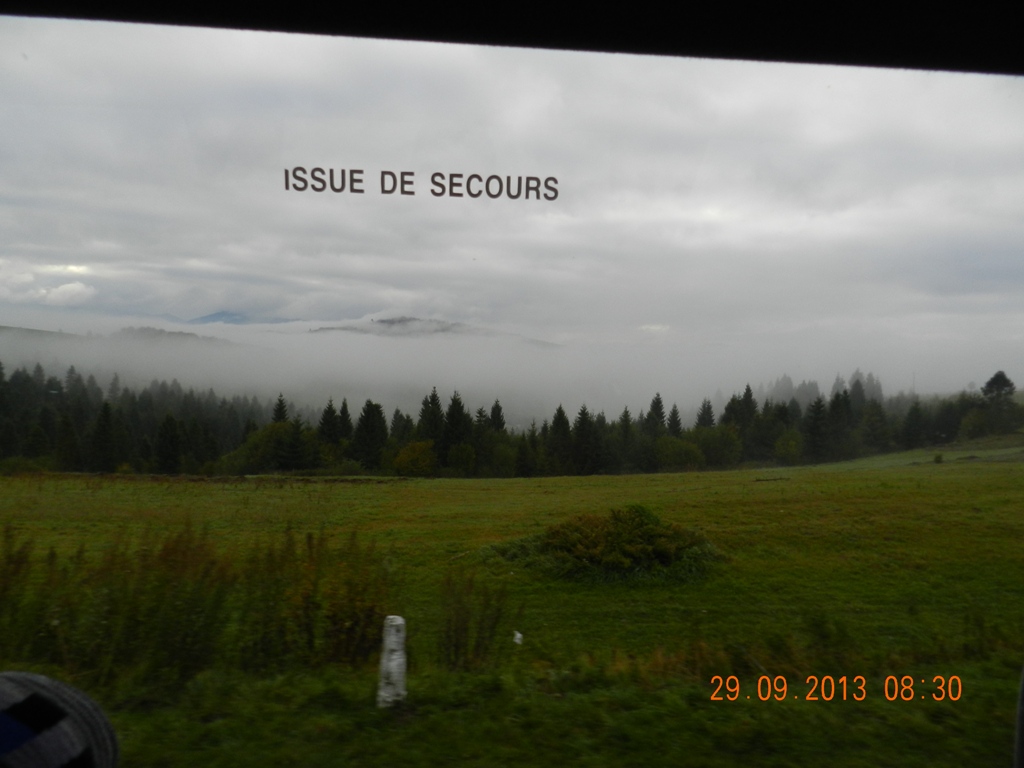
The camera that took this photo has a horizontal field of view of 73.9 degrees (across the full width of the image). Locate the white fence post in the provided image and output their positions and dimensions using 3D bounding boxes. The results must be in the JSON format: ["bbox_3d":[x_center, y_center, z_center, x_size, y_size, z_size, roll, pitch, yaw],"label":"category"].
[{"bbox_3d":[-0.970,2.239,5.500,0.190,0.710,0.190,2,1,-3],"label":"white fence post"}]

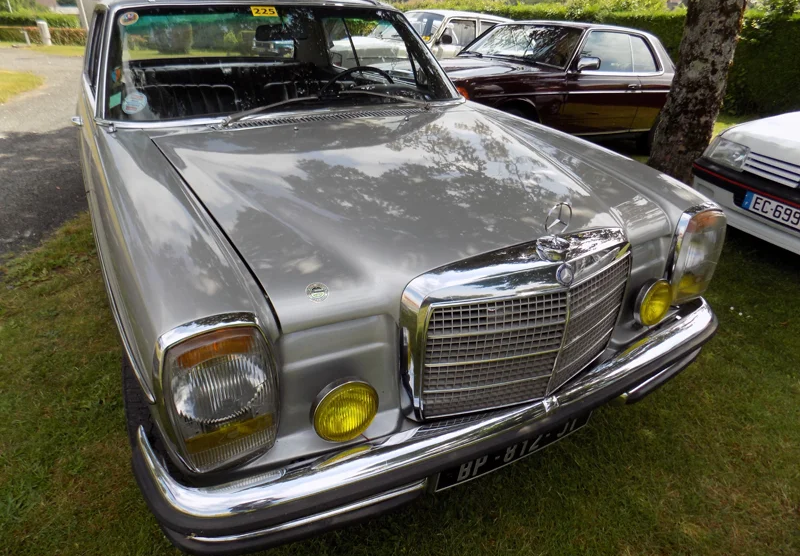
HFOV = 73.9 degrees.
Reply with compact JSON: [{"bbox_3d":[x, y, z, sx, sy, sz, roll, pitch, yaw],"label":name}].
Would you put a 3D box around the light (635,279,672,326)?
[{"bbox_3d":[0.698,0.059,1.486,0.142,0.142,0.075,-13,31,-27],"label":"light"}]

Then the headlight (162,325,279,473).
[{"bbox_3d":[-0.320,0.223,0.963,0.188,0.290,0.120,-13,31,-27],"label":"headlight"}]

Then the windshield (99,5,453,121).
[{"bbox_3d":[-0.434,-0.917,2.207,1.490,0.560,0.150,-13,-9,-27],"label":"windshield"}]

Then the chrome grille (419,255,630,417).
[{"bbox_3d":[0.325,0.133,1.202,0.590,0.310,0.110,-13,31,-27],"label":"chrome grille"}]

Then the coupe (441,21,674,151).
[{"bbox_3d":[1.745,-2.275,6.275,4.640,1.390,1.790,-15,30,-33],"label":"coupe"}]

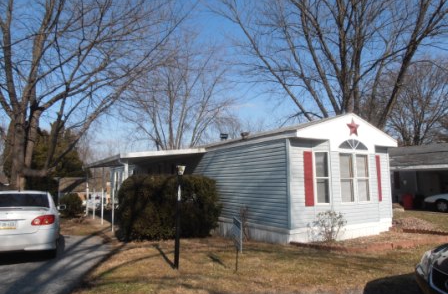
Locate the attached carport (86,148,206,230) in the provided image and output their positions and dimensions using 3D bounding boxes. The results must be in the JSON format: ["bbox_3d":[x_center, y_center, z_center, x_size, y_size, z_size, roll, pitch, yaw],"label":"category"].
[{"bbox_3d":[-3.768,1.783,13.341,3.100,2.870,7.100,4,-8,-32],"label":"attached carport"}]

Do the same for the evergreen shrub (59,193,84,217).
[{"bbox_3d":[-7.498,2.825,15.360,1.200,1.200,1.200,3,-7,-26],"label":"evergreen shrub"}]

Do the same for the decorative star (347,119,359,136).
[{"bbox_3d":[3.603,-0.540,8.641,0.570,0.550,0.090,4,-8,-32],"label":"decorative star"}]

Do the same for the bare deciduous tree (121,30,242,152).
[{"bbox_3d":[-4.220,-3.127,29.457,11.200,16.280,11.200,0,-7,-8],"label":"bare deciduous tree"}]

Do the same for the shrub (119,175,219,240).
[{"bbox_3d":[-1.635,1.811,9.572,2.850,1.850,1.600,4,-8,-32],"label":"shrub"}]

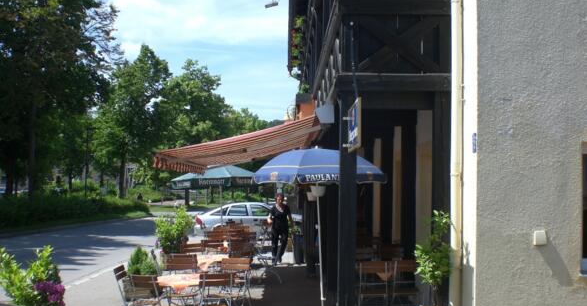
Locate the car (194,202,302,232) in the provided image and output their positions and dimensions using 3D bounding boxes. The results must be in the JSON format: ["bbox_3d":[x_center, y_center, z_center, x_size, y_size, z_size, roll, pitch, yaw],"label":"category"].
[{"bbox_3d":[-1.401,2.467,24.495,4.450,1.420,1.720,1,-4,-10],"label":"car"}]

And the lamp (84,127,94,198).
[{"bbox_3d":[-13.343,0.968,42.015,0.600,5.280,0.600,0,-4,0],"label":"lamp"}]

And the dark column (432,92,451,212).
[{"bbox_3d":[1.702,0.669,7.474,0.220,2.760,0.210,0,-4,0],"label":"dark column"}]

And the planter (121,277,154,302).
[{"bbox_3d":[-2.417,2.119,10.189,0.550,0.350,0.530,0,-4,0],"label":"planter"}]

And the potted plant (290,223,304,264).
[{"bbox_3d":[0.102,2.125,15.299,0.370,0.990,0.370,0,-4,0],"label":"potted plant"}]

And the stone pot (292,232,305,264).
[{"bbox_3d":[0.129,2.273,15.290,0.310,0.700,0.310,0,-4,0],"label":"stone pot"}]

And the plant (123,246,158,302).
[{"bbox_3d":[-2.423,1.885,10.233,0.560,0.830,0.550,0,-4,0],"label":"plant"}]

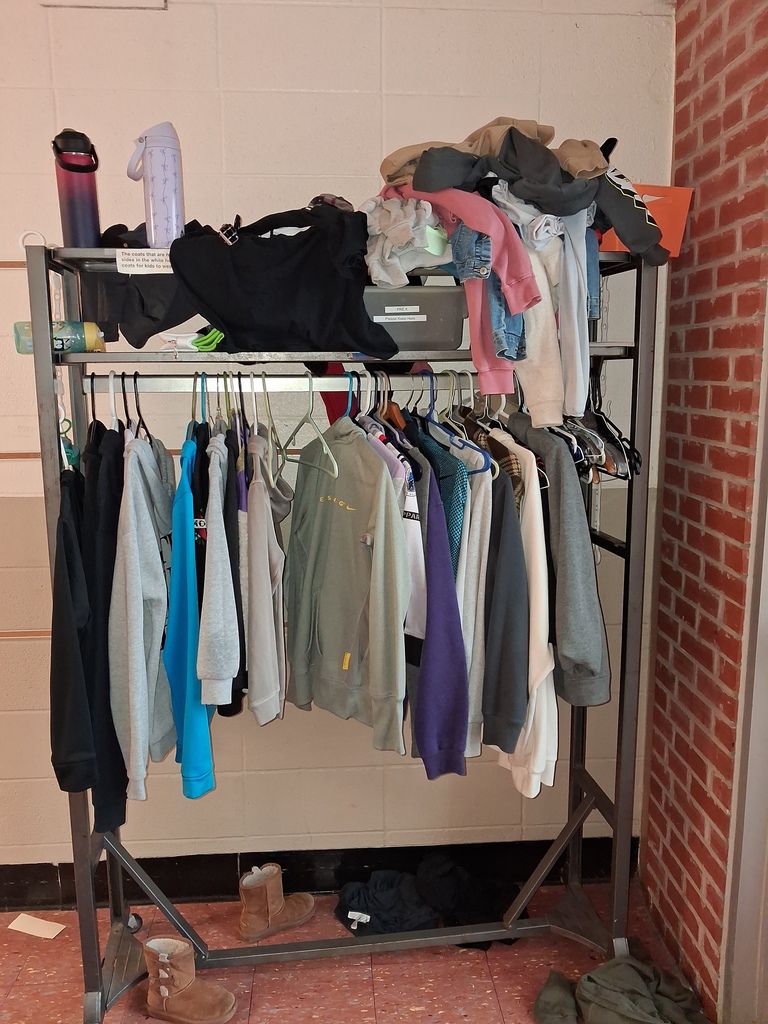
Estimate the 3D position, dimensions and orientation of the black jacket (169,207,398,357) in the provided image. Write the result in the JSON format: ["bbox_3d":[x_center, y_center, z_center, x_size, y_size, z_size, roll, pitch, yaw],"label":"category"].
[{"bbox_3d":[-0.215,-0.498,1.761,0.482,0.311,0.240,-2,9,-9],"label":"black jacket"}]

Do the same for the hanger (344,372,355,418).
[{"bbox_3d":[-0.091,-0.219,1.873,0.015,0.220,0.410,-5,10,-26],"label":"hanger"}]

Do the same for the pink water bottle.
[{"bbox_3d":[-0.639,-0.670,1.666,0.083,0.240,0.085,-4,9,-14],"label":"pink water bottle"}]

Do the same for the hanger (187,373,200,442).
[{"bbox_3d":[-0.434,-0.211,1.831,0.015,0.220,0.410,-1,9,-4],"label":"hanger"}]

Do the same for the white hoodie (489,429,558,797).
[{"bbox_3d":[0.273,0.227,1.994,0.160,0.870,0.440,-5,10,-27],"label":"white hoodie"}]

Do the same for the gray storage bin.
[{"bbox_3d":[0.020,-0.444,1.892,0.320,0.137,0.320,-1,9,-5],"label":"gray storage bin"}]

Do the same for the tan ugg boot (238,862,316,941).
[{"bbox_3d":[-0.294,1.074,2.249,0.240,0.160,0.100,-6,11,-33],"label":"tan ugg boot"}]

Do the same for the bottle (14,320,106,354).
[{"bbox_3d":[-0.708,-0.382,1.749,0.185,0.069,0.069,-4,48,-21],"label":"bottle"}]

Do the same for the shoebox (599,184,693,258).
[{"bbox_3d":[0.546,-0.658,1.848,0.270,0.150,0.180,-1,9,-7],"label":"shoebox"}]

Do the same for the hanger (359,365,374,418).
[{"bbox_3d":[-0.045,-0.215,1.901,0.020,0.235,0.410,-5,10,-27],"label":"hanger"}]

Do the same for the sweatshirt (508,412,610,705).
[{"bbox_3d":[0.379,0.085,1.958,0.150,0.660,0.440,-3,9,-15],"label":"sweatshirt"}]

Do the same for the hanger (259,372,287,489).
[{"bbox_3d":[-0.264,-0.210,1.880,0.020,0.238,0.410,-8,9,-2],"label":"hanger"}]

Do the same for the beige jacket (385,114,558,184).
[{"bbox_3d":[0.194,-0.819,1.823,0.421,0.168,0.270,-2,9,-9],"label":"beige jacket"}]

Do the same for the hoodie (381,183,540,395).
[{"bbox_3d":[0.149,-0.494,1.816,0.360,0.450,0.290,-1,9,-8],"label":"hoodie"}]

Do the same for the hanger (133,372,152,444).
[{"bbox_3d":[-0.548,-0.208,1.816,0.015,0.220,0.410,-1,9,-7],"label":"hanger"}]

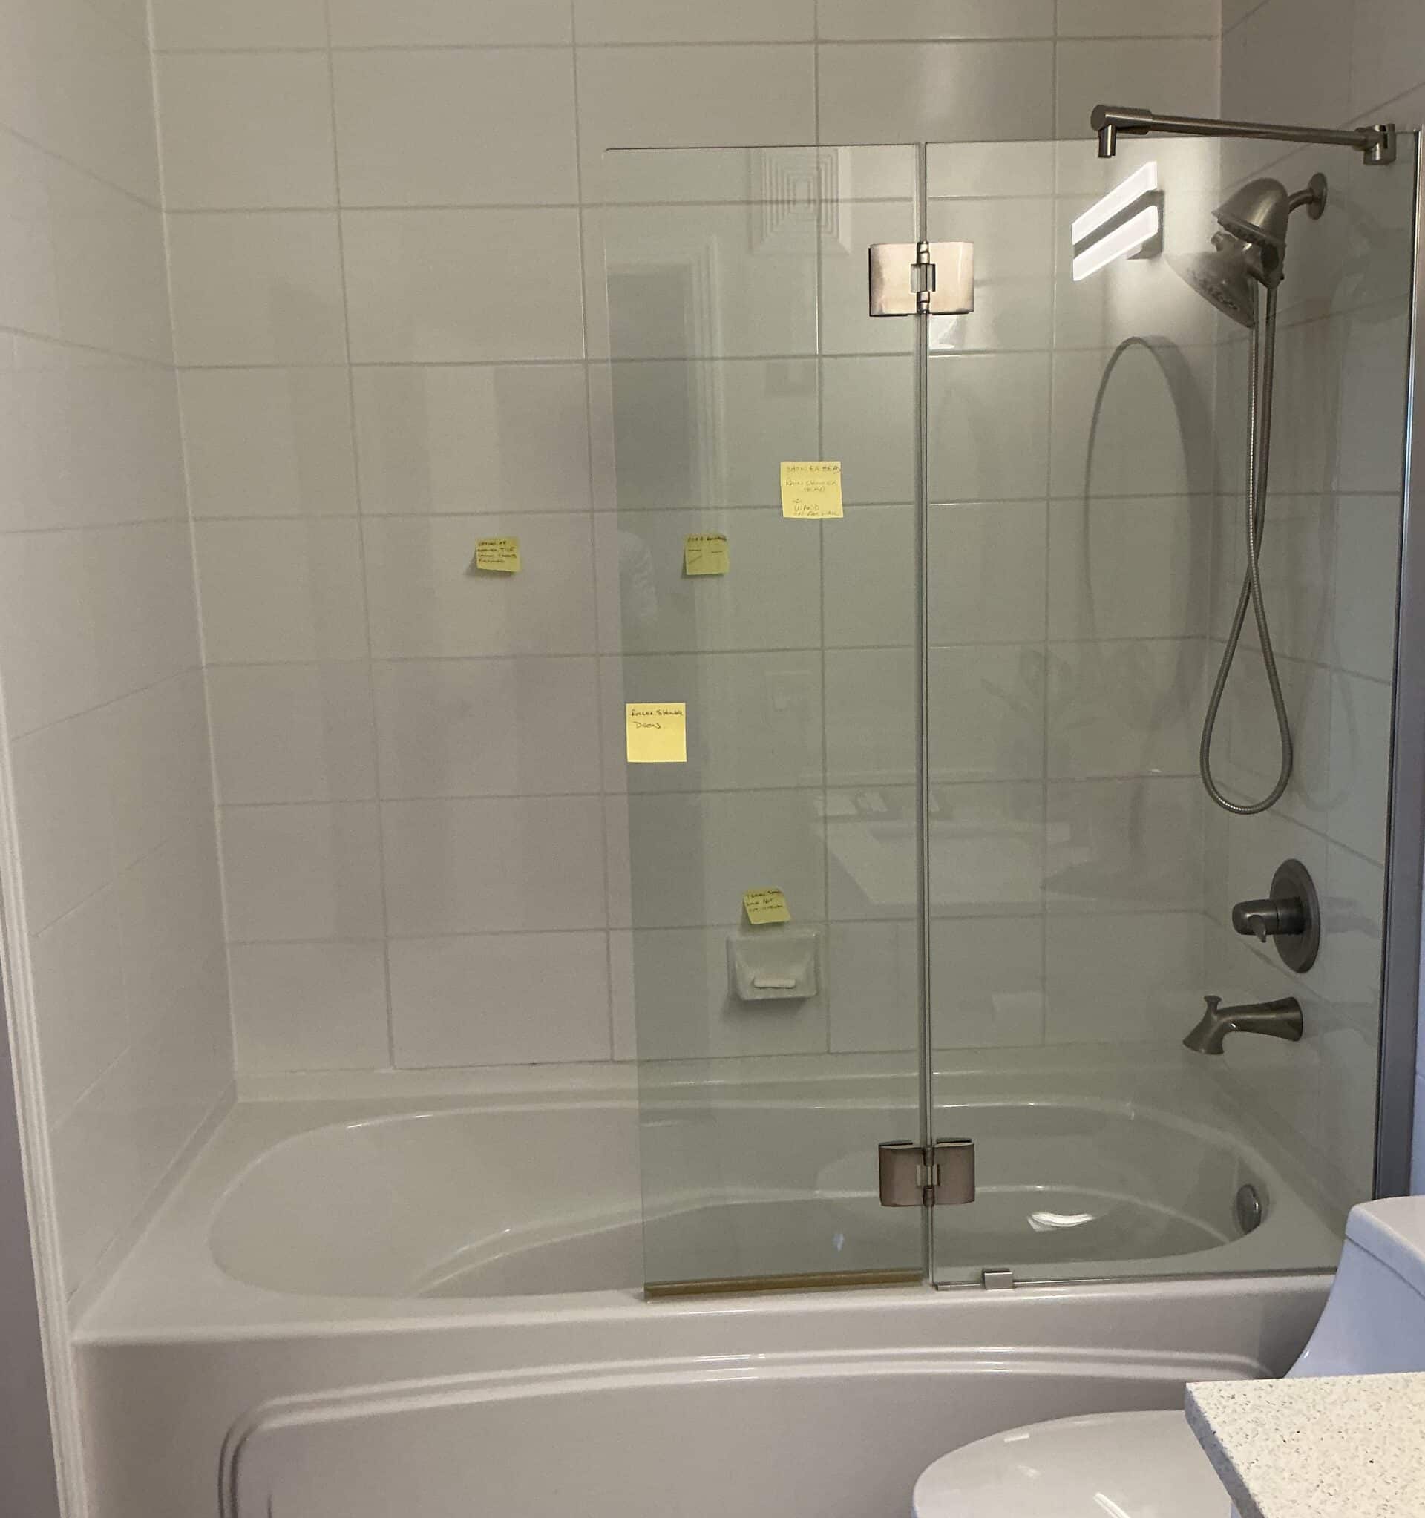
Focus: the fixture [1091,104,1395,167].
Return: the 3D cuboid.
[{"bbox_3d":[0.680,-0.788,2.023,0.452,0.062,0.032,-5,10,-19],"label":"fixture"}]

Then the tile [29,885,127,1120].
[{"bbox_3d":[-0.871,0.336,2.184,0.010,0.251,0.325,-2,10,-2],"label":"tile"}]

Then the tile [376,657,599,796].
[{"bbox_3d":[-0.404,-0.055,2.859,0.402,0.253,0.010,-2,10,-2],"label":"tile"}]

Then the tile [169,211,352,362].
[{"bbox_3d":[-0.769,-0.796,2.708,0.289,0.251,0.010,-2,10,-2],"label":"tile"}]

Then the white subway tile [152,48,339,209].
[{"bbox_3d":[-0.776,-1.051,2.668,0.287,0.253,0.010,-2,10,-2],"label":"white subway tile"}]

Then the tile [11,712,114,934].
[{"bbox_3d":[-0.885,0.079,2.170,0.010,0.253,0.306,-2,10,-1],"label":"tile"}]

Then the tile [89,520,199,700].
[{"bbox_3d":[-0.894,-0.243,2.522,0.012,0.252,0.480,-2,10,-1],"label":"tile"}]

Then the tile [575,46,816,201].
[{"bbox_3d":[-0.024,-1.074,2.698,0.402,0.253,0.010,-2,10,-2],"label":"tile"}]

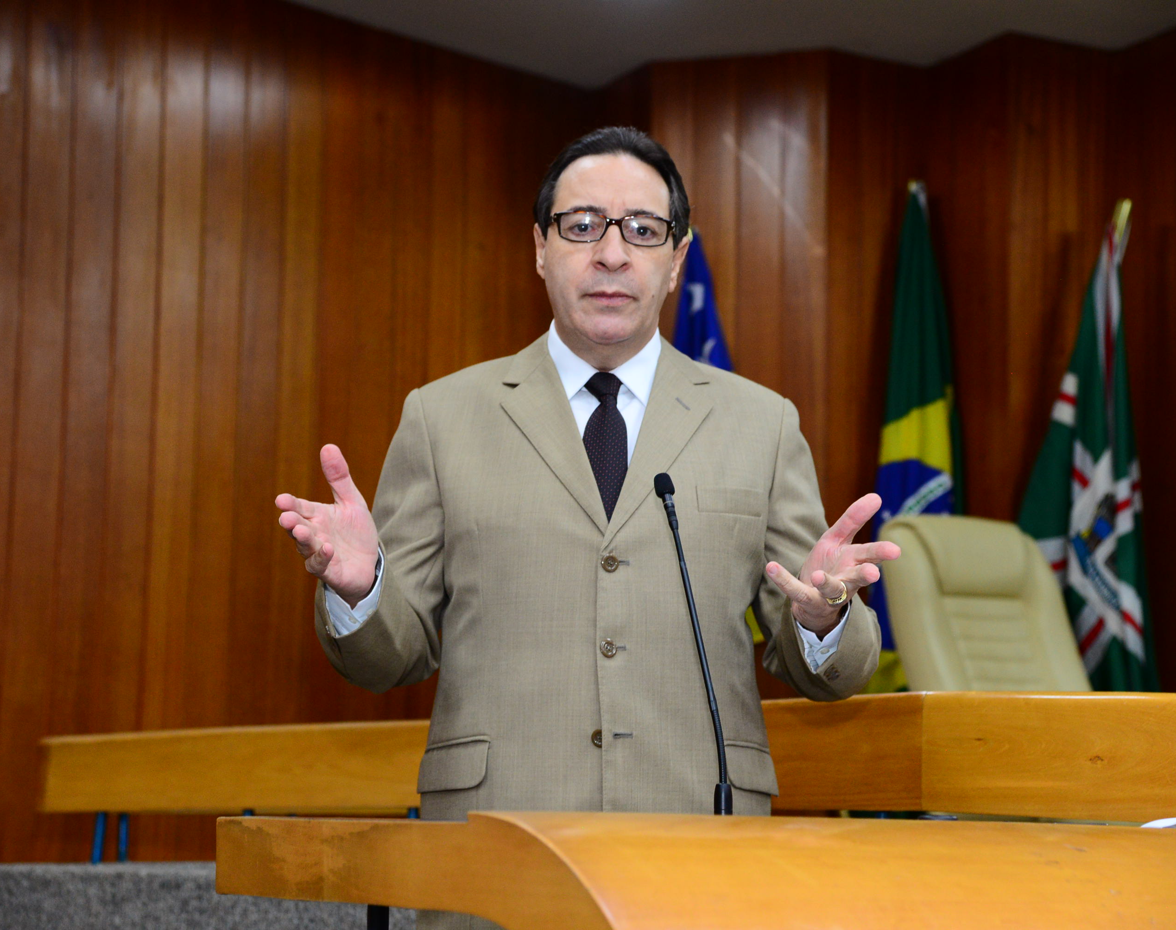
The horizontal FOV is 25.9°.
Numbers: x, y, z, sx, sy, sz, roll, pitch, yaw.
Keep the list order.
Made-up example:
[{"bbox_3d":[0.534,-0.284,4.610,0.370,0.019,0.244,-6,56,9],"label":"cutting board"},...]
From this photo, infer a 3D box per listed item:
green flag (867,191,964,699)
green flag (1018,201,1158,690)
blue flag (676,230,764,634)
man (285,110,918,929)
[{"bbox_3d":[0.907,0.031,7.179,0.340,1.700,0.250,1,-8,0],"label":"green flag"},{"bbox_3d":[1.382,0.061,6.986,0.390,1.600,0.270,1,-8,0],"label":"green flag"},{"bbox_3d":[0.329,0.020,7.300,0.360,1.400,0.250,1,-8,0],"label":"blue flag"},{"bbox_3d":[-0.003,0.453,2.718,0.640,1.730,0.500,1,-8,0],"label":"man"}]

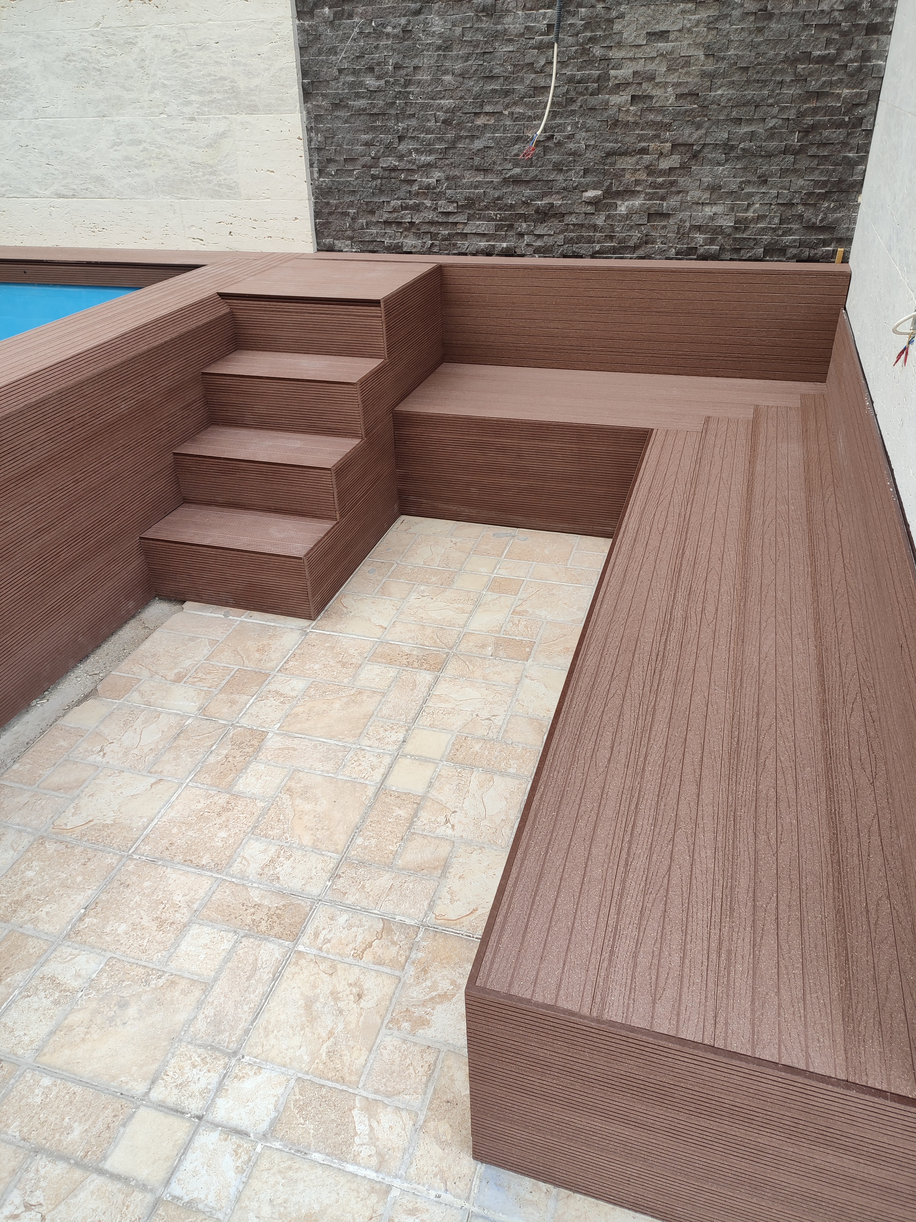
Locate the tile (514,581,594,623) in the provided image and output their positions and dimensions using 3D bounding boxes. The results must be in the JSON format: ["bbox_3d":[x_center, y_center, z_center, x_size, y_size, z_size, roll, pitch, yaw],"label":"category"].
[{"bbox_3d":[0.299,-0.025,2.632,0.218,0.012,0.206,7,34,16],"label":"tile"}]

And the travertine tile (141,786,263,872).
[{"bbox_3d":[-0.571,0.490,1.904,0.195,0.014,0.213,7,34,16],"label":"travertine tile"}]

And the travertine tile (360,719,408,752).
[{"bbox_3d":[-0.188,0.321,2.153,0.104,0.012,0.103,8,34,15],"label":"travertine tile"}]

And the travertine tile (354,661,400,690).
[{"bbox_3d":[-0.228,0.192,2.365,0.111,0.013,0.102,8,34,16],"label":"travertine tile"}]

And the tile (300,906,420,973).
[{"bbox_3d":[-0.192,0.640,1.652,0.211,0.013,0.102,8,34,16],"label":"tile"}]

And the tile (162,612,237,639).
[{"bbox_3d":[-0.804,0.050,2.626,0.228,0.013,0.117,8,34,16],"label":"tile"}]

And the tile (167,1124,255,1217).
[{"bbox_3d":[-0.376,0.859,1.300,0.099,0.012,0.104,7,34,16],"label":"tile"}]

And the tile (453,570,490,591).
[{"bbox_3d":[0.044,-0.090,2.779,0.095,0.014,0.107,7,34,16],"label":"tile"}]

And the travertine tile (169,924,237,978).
[{"bbox_3d":[-0.491,0.660,1.640,0.103,0.013,0.099,8,34,16],"label":"travertine tile"}]

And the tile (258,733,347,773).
[{"bbox_3d":[-0.383,0.358,2.107,0.217,0.012,0.103,8,34,15],"label":"tile"}]

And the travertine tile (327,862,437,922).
[{"bbox_3d":[-0.154,0.574,1.729,0.203,0.012,0.100,7,34,16],"label":"travertine tile"}]

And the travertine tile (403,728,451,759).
[{"bbox_3d":[-0.076,0.333,2.101,0.093,0.012,0.095,7,34,16],"label":"travertine tile"}]

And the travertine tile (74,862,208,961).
[{"bbox_3d":[-0.635,0.605,1.717,0.205,0.012,0.197,7,34,16],"label":"travertine tile"}]

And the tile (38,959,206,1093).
[{"bbox_3d":[-0.592,0.735,1.511,0.212,0.012,0.203,7,34,16],"label":"tile"}]

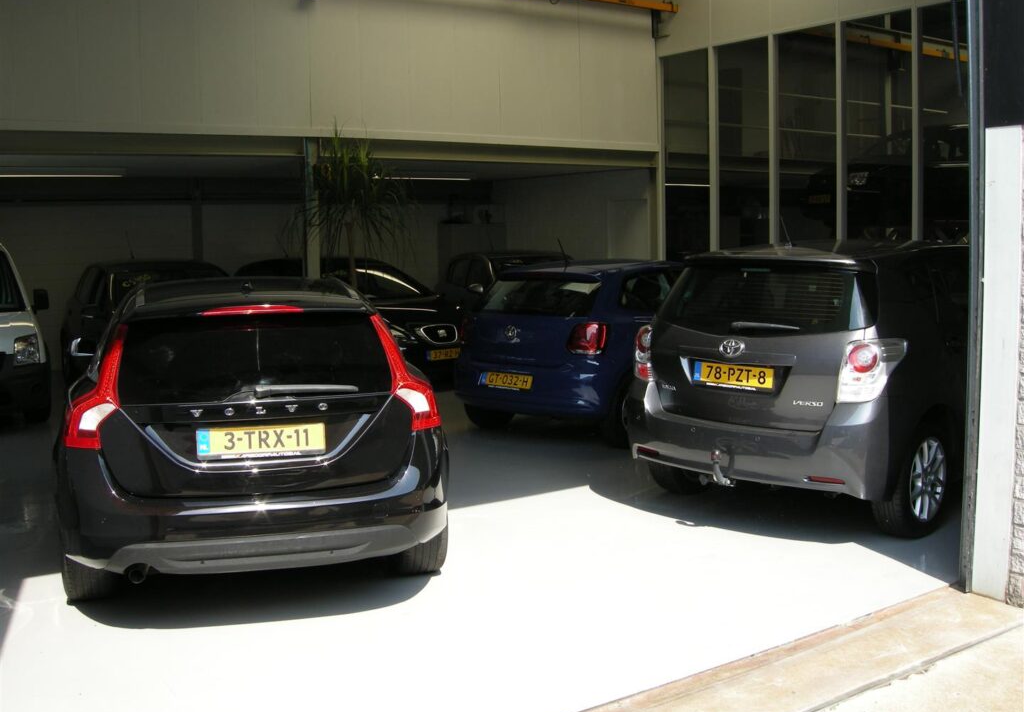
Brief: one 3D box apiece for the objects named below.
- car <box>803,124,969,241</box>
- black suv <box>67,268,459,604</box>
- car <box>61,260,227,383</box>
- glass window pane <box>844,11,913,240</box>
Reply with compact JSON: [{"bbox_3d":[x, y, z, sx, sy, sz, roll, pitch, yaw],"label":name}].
[{"bbox_3d":[5.760,-2.373,14.779,4.300,1.480,1.760,-5,7,-33],"label":"car"},{"bbox_3d":[-1.608,0.257,6.362,1.870,1.480,4.630,-3,6,-16],"label":"black suv"},{"bbox_3d":[-3.925,-0.317,12.029,1.730,1.510,4.000,-4,7,-30],"label":"car"},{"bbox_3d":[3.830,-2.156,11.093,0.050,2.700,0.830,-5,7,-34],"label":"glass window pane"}]

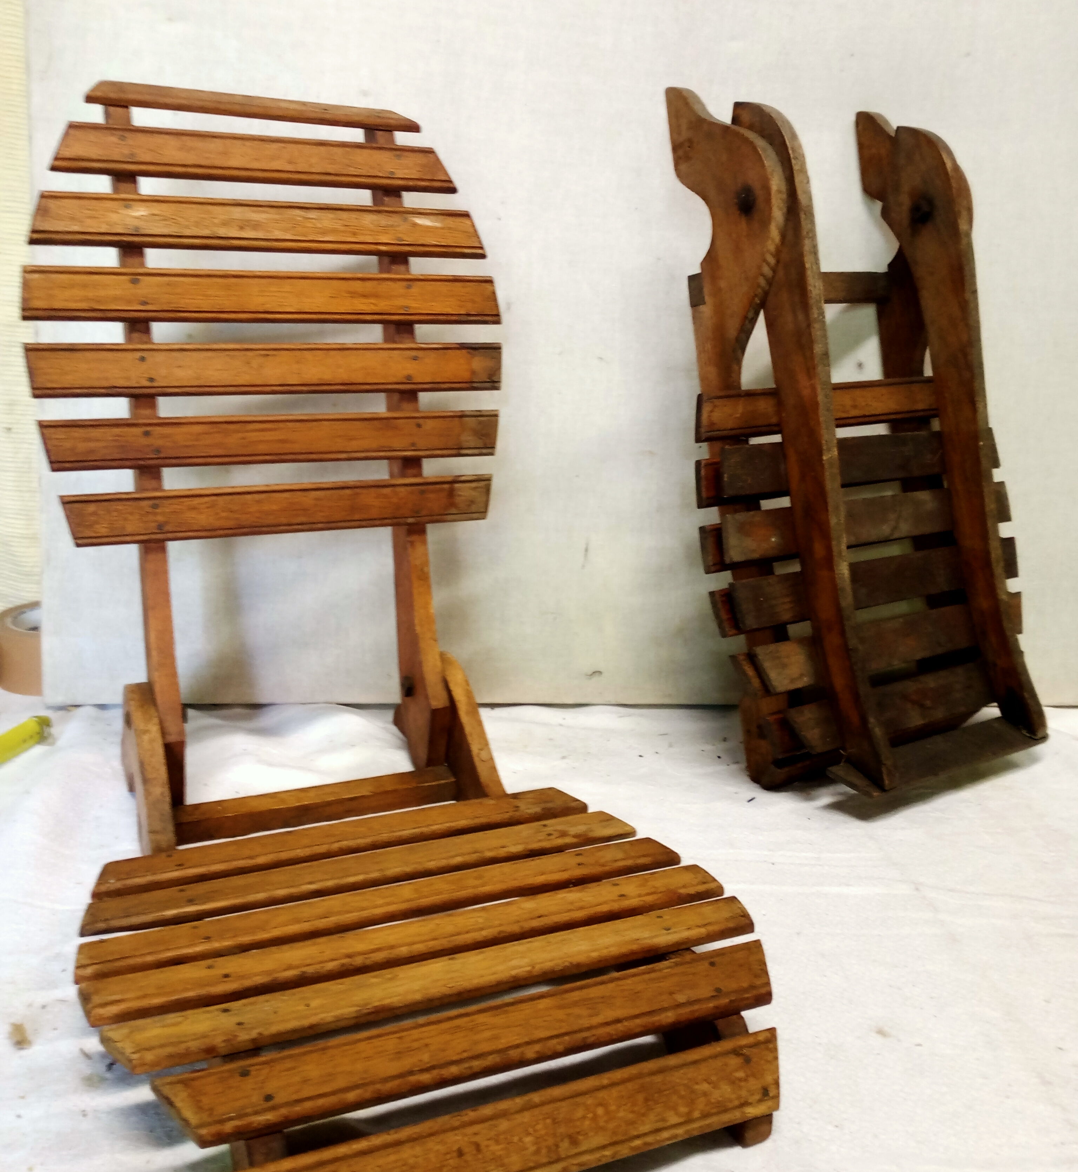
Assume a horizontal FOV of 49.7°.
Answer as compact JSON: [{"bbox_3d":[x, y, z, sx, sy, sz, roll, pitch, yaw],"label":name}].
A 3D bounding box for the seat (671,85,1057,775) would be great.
[{"bbox_3d":[0.212,-0.106,0.748,0.267,0.446,0.114,-8,2,-32],"label":"seat"}]

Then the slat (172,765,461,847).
[{"bbox_3d":[-0.153,0.154,0.817,0.215,0.017,0.025,-5,17,-23],"label":"slat"}]

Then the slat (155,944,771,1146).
[{"bbox_3d":[-0.016,0.192,0.500,0.283,0.007,0.034,-5,26,-23],"label":"slat"}]

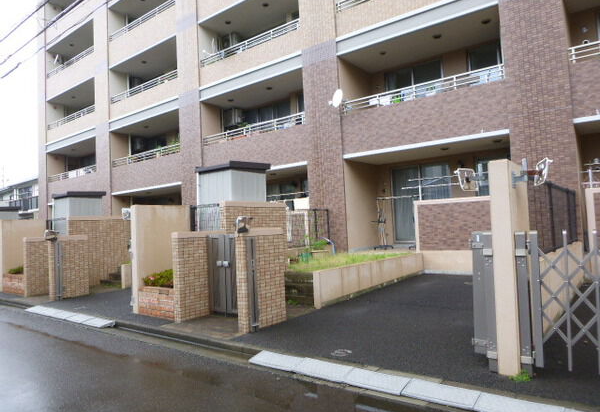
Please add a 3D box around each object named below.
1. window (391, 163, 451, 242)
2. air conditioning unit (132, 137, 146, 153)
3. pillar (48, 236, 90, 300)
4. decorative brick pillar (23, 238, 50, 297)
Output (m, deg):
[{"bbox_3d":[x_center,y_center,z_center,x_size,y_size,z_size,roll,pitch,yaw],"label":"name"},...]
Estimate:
[{"bbox_3d":[3.557,-0.066,12.614,1.795,2.244,0.122,-4,-3,39],"label":"window"},{"bbox_3d":[-7.683,-2.896,20.743,0.800,0.600,0.300,-4,-3,39],"label":"air conditioning unit"},{"bbox_3d":[-5.132,1.354,9.678,0.184,1.357,0.816,-4,-3,39],"label":"pillar"},{"bbox_3d":[-6.161,1.426,10.398,0.173,1.367,0.755,-4,-3,39],"label":"decorative brick pillar"}]

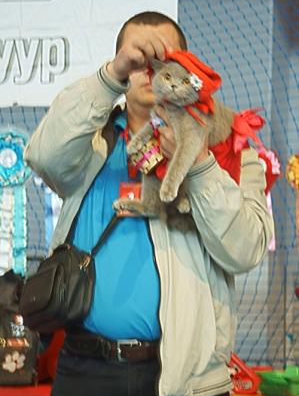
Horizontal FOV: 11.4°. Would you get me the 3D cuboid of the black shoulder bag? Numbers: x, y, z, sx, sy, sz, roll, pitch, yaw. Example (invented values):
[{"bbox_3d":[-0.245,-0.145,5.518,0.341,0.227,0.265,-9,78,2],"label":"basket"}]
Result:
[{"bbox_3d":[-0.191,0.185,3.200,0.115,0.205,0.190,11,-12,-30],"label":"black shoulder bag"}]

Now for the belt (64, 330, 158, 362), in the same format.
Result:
[{"bbox_3d":[-0.017,0.320,3.240,0.345,0.055,0.240,0,1,7],"label":"belt"}]

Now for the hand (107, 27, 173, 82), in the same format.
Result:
[{"bbox_3d":[-0.021,-0.303,3.150,0.120,0.115,0.090,1,1,32],"label":"hand"}]

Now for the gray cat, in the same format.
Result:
[{"bbox_3d":[0.052,-0.112,3.120,0.200,0.355,0.250,1,1,25],"label":"gray cat"}]

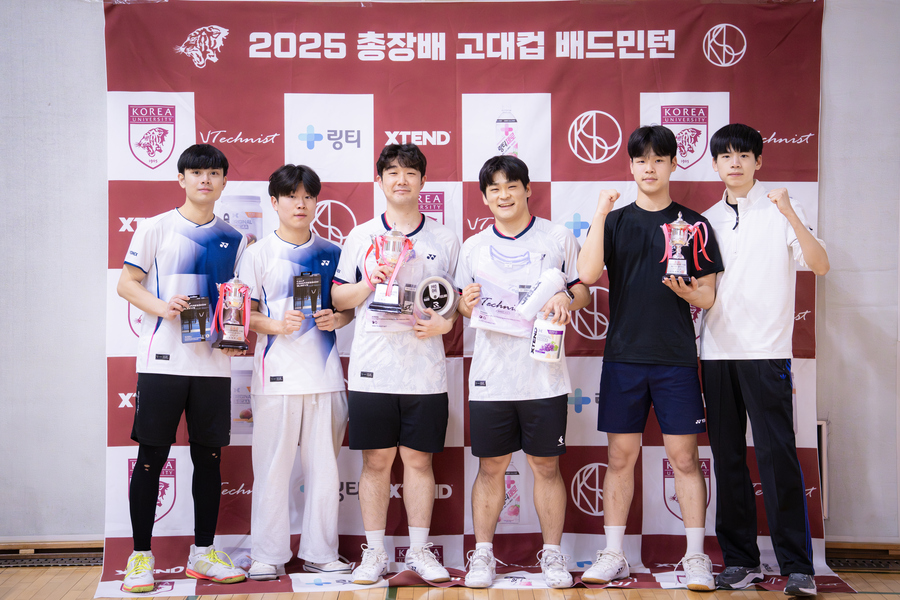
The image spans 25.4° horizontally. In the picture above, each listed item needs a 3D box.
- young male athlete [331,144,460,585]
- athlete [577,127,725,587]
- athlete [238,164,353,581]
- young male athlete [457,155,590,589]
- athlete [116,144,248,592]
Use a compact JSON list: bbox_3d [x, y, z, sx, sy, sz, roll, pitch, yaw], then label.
[{"bbox_3d":[-0.222,0.249,8.158,0.535,1.766,0.416,0,2,-6],"label":"young male athlete"},{"bbox_3d":[0.794,0.217,8.039,0.594,1.845,0.446,0,2,6],"label":"athlete"},{"bbox_3d":[-0.631,0.286,8.168,0.465,1.679,0.416,0,2,-15],"label":"athlete"},{"bbox_3d":[0.298,0.279,8.098,0.544,1.737,0.416,0,2,5],"label":"young male athlete"},{"bbox_3d":[-1.081,0.260,8.049,0.525,1.771,0.416,0,2,-16],"label":"athlete"}]

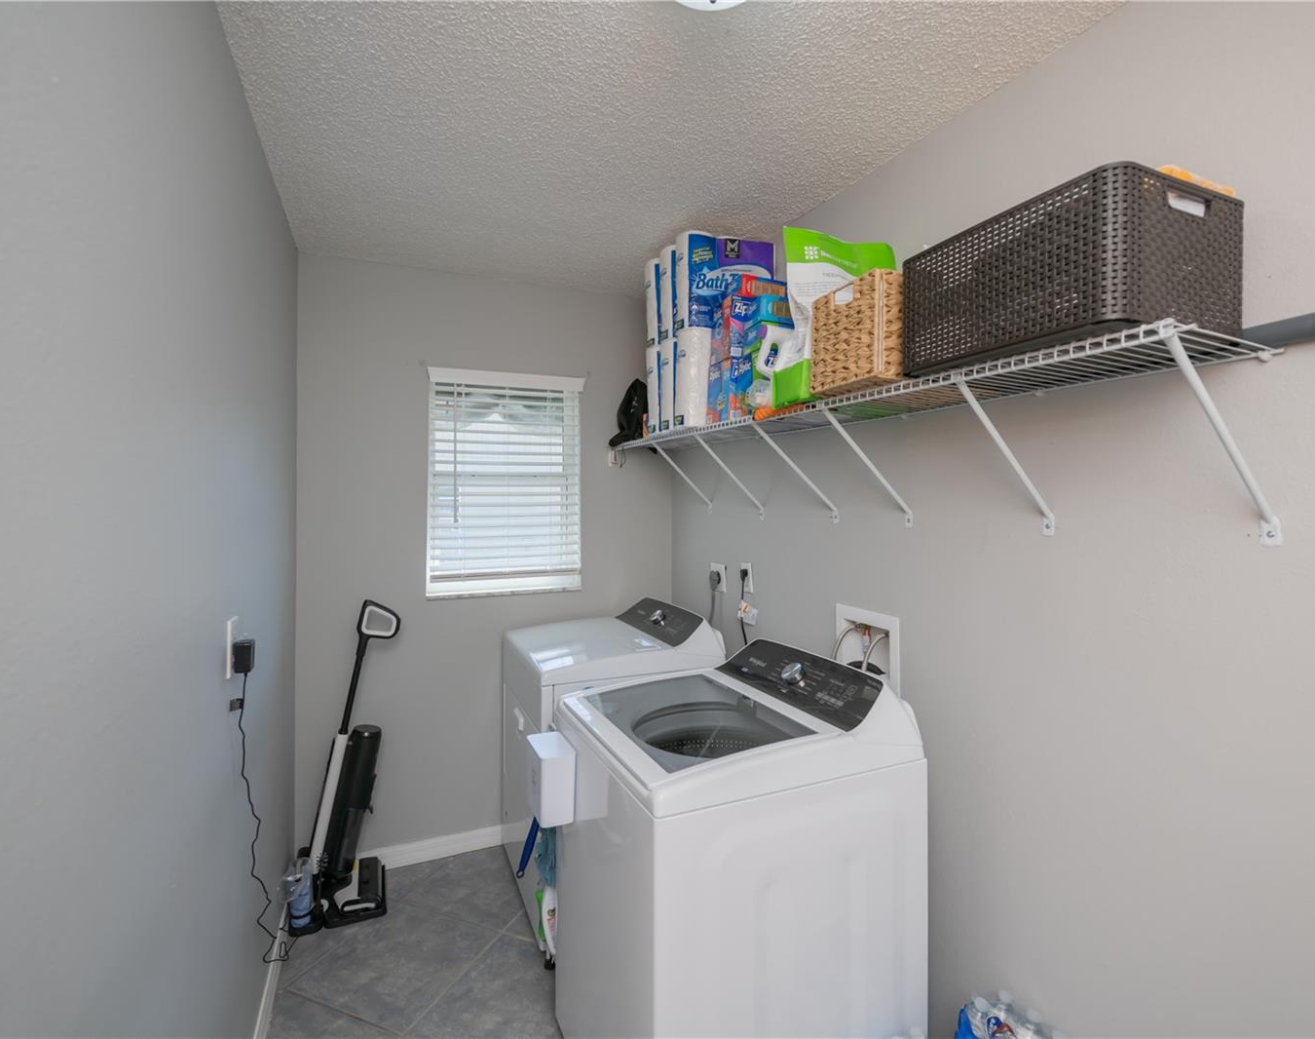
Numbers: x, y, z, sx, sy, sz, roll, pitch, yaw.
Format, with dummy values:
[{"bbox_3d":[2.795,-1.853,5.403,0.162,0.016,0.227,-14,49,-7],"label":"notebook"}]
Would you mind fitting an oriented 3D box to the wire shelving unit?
[{"bbox_3d":[0.385,-0.149,1.905,0.322,0.321,2.212,0,1,-25],"label":"wire shelving unit"}]

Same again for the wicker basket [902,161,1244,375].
[{"bbox_3d":[0.684,-0.382,1.056,0.340,0.211,0.401,0,1,-25],"label":"wicker basket"}]

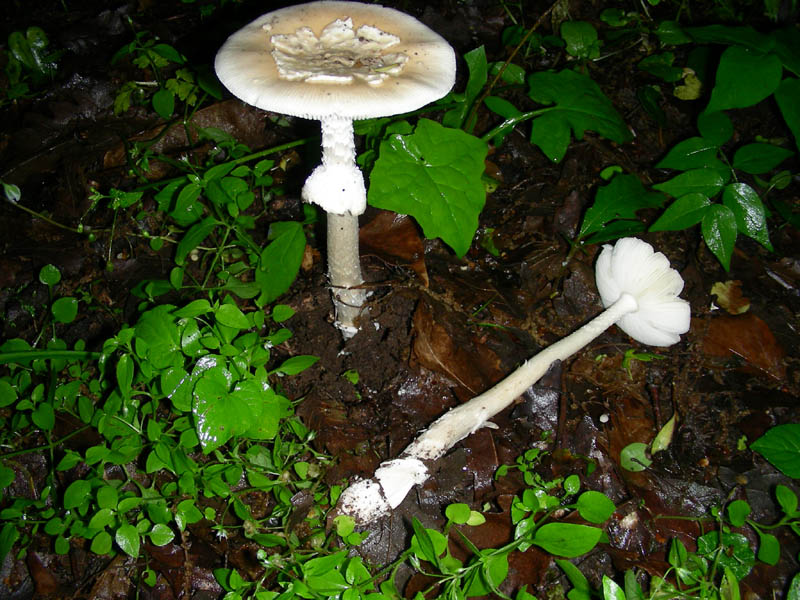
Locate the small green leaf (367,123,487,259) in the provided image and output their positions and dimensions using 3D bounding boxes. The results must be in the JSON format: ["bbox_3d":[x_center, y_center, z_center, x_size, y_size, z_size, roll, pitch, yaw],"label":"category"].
[{"bbox_3d":[0.019,-0.075,0.588,0.082,0.018,0.095,-23,70,-8],"label":"small green leaf"}]

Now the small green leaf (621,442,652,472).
[{"bbox_3d":[0.126,0.084,0.468,0.017,0.003,0.018,-24,49,-19],"label":"small green leaf"}]

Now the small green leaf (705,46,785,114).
[{"bbox_3d":[0.226,-0.146,0.589,0.067,0.010,0.046,-39,68,-13],"label":"small green leaf"}]

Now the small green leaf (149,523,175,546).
[{"bbox_3d":[-0.112,0.111,0.413,0.013,0.003,0.011,4,53,-5],"label":"small green leaf"}]

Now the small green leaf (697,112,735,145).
[{"bbox_3d":[0.234,-0.127,0.649,0.026,0.005,0.030,-5,67,10],"label":"small green leaf"}]

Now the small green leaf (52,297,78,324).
[{"bbox_3d":[-0.172,0.005,0.453,0.015,0.002,0.016,24,58,16],"label":"small green leaf"}]

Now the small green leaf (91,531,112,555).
[{"bbox_3d":[-0.140,0.114,0.412,0.010,0.003,0.012,18,54,2],"label":"small green leaf"}]

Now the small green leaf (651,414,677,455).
[{"bbox_3d":[0.126,0.063,0.417,0.006,0.005,0.026,29,56,22],"label":"small green leaf"}]

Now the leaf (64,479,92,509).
[{"bbox_3d":[-0.158,0.095,0.431,0.013,0.004,0.015,-21,65,-23],"label":"leaf"}]

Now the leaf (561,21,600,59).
[{"bbox_3d":[0.168,-0.241,0.817,0.036,0.005,0.040,-7,69,4],"label":"leaf"}]

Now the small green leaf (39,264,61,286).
[{"bbox_3d":[-0.218,-0.015,0.547,0.013,0.003,0.016,-6,64,-15],"label":"small green leaf"}]

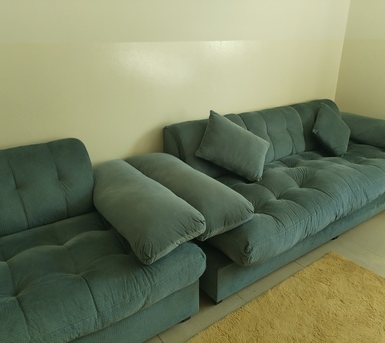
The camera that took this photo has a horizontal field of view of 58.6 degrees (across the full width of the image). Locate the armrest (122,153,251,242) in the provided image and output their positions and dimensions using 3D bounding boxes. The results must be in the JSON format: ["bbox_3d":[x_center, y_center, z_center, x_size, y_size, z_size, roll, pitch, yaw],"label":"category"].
[{"bbox_3d":[-0.043,0.111,2.160,0.394,0.211,0.854,-15,28,-34],"label":"armrest"}]

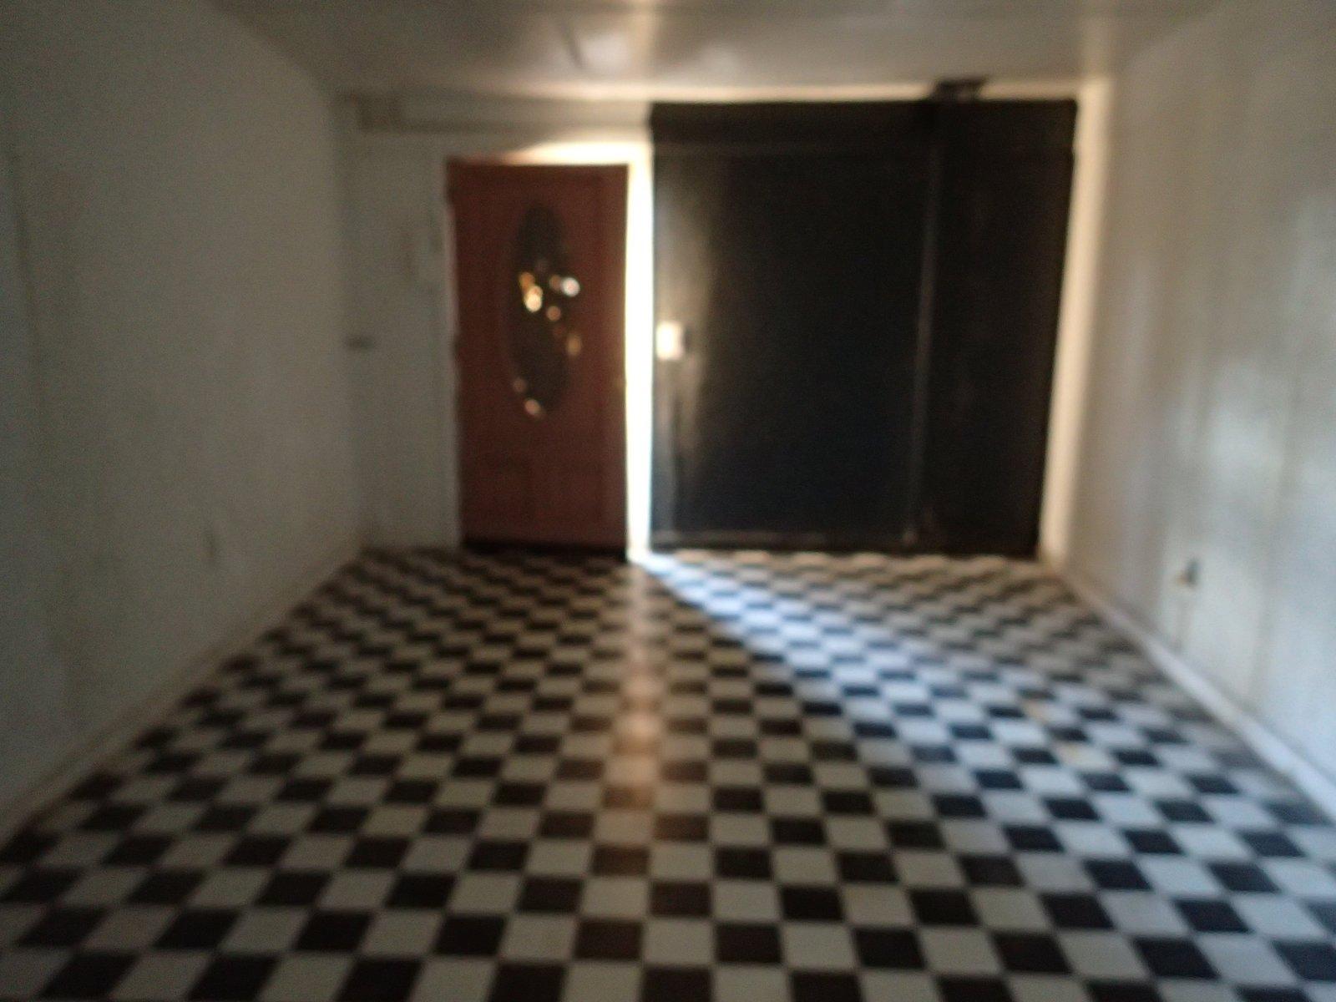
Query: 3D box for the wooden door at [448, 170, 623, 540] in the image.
[{"bbox_3d":[-0.666,-0.730,5.119,0.924,2.009,0.050,1,13,5],"label":"wooden door"}]

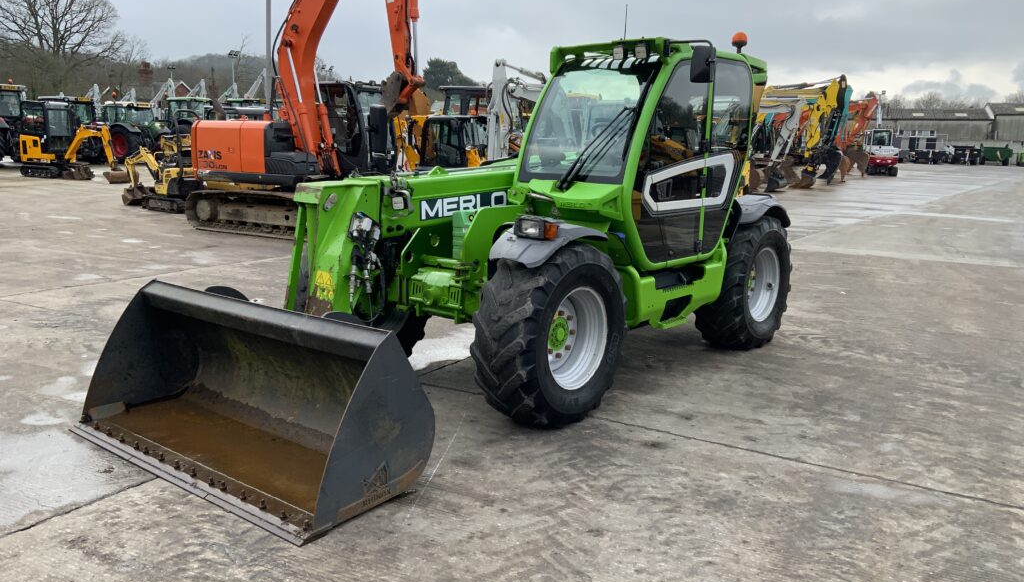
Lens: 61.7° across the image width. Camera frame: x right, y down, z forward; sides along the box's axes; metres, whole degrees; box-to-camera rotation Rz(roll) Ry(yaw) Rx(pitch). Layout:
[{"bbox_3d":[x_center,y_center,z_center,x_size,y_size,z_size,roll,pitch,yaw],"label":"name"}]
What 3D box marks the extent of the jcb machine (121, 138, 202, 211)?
[{"bbox_3d":[-8.072,-2.942,19.932,2.650,2.050,0.820,8,13,35],"label":"jcb machine"}]

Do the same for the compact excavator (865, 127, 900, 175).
[{"bbox_3d":[20.554,-7.792,48.257,1.720,2.520,3.700,3,10,11],"label":"compact excavator"}]

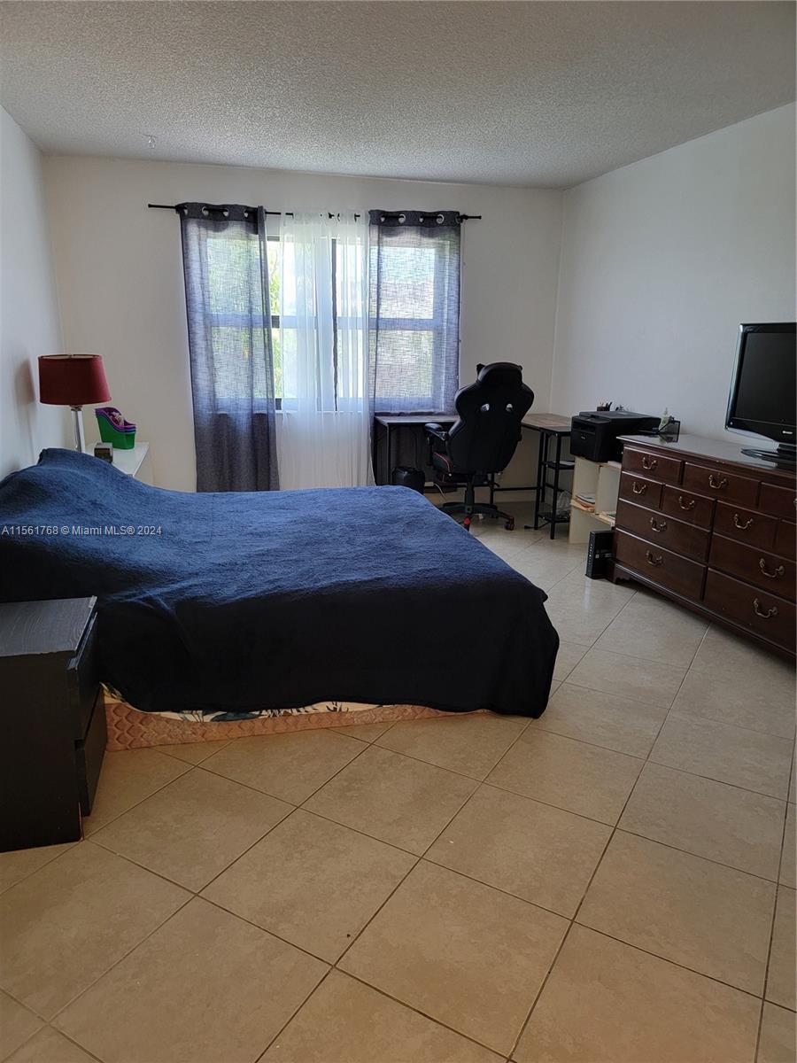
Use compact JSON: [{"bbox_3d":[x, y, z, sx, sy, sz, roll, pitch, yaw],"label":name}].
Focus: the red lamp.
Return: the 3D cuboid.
[{"bbox_3d":[-1.844,-0.714,4.207,0.390,0.570,0.390,-2,15,-14],"label":"red lamp"}]

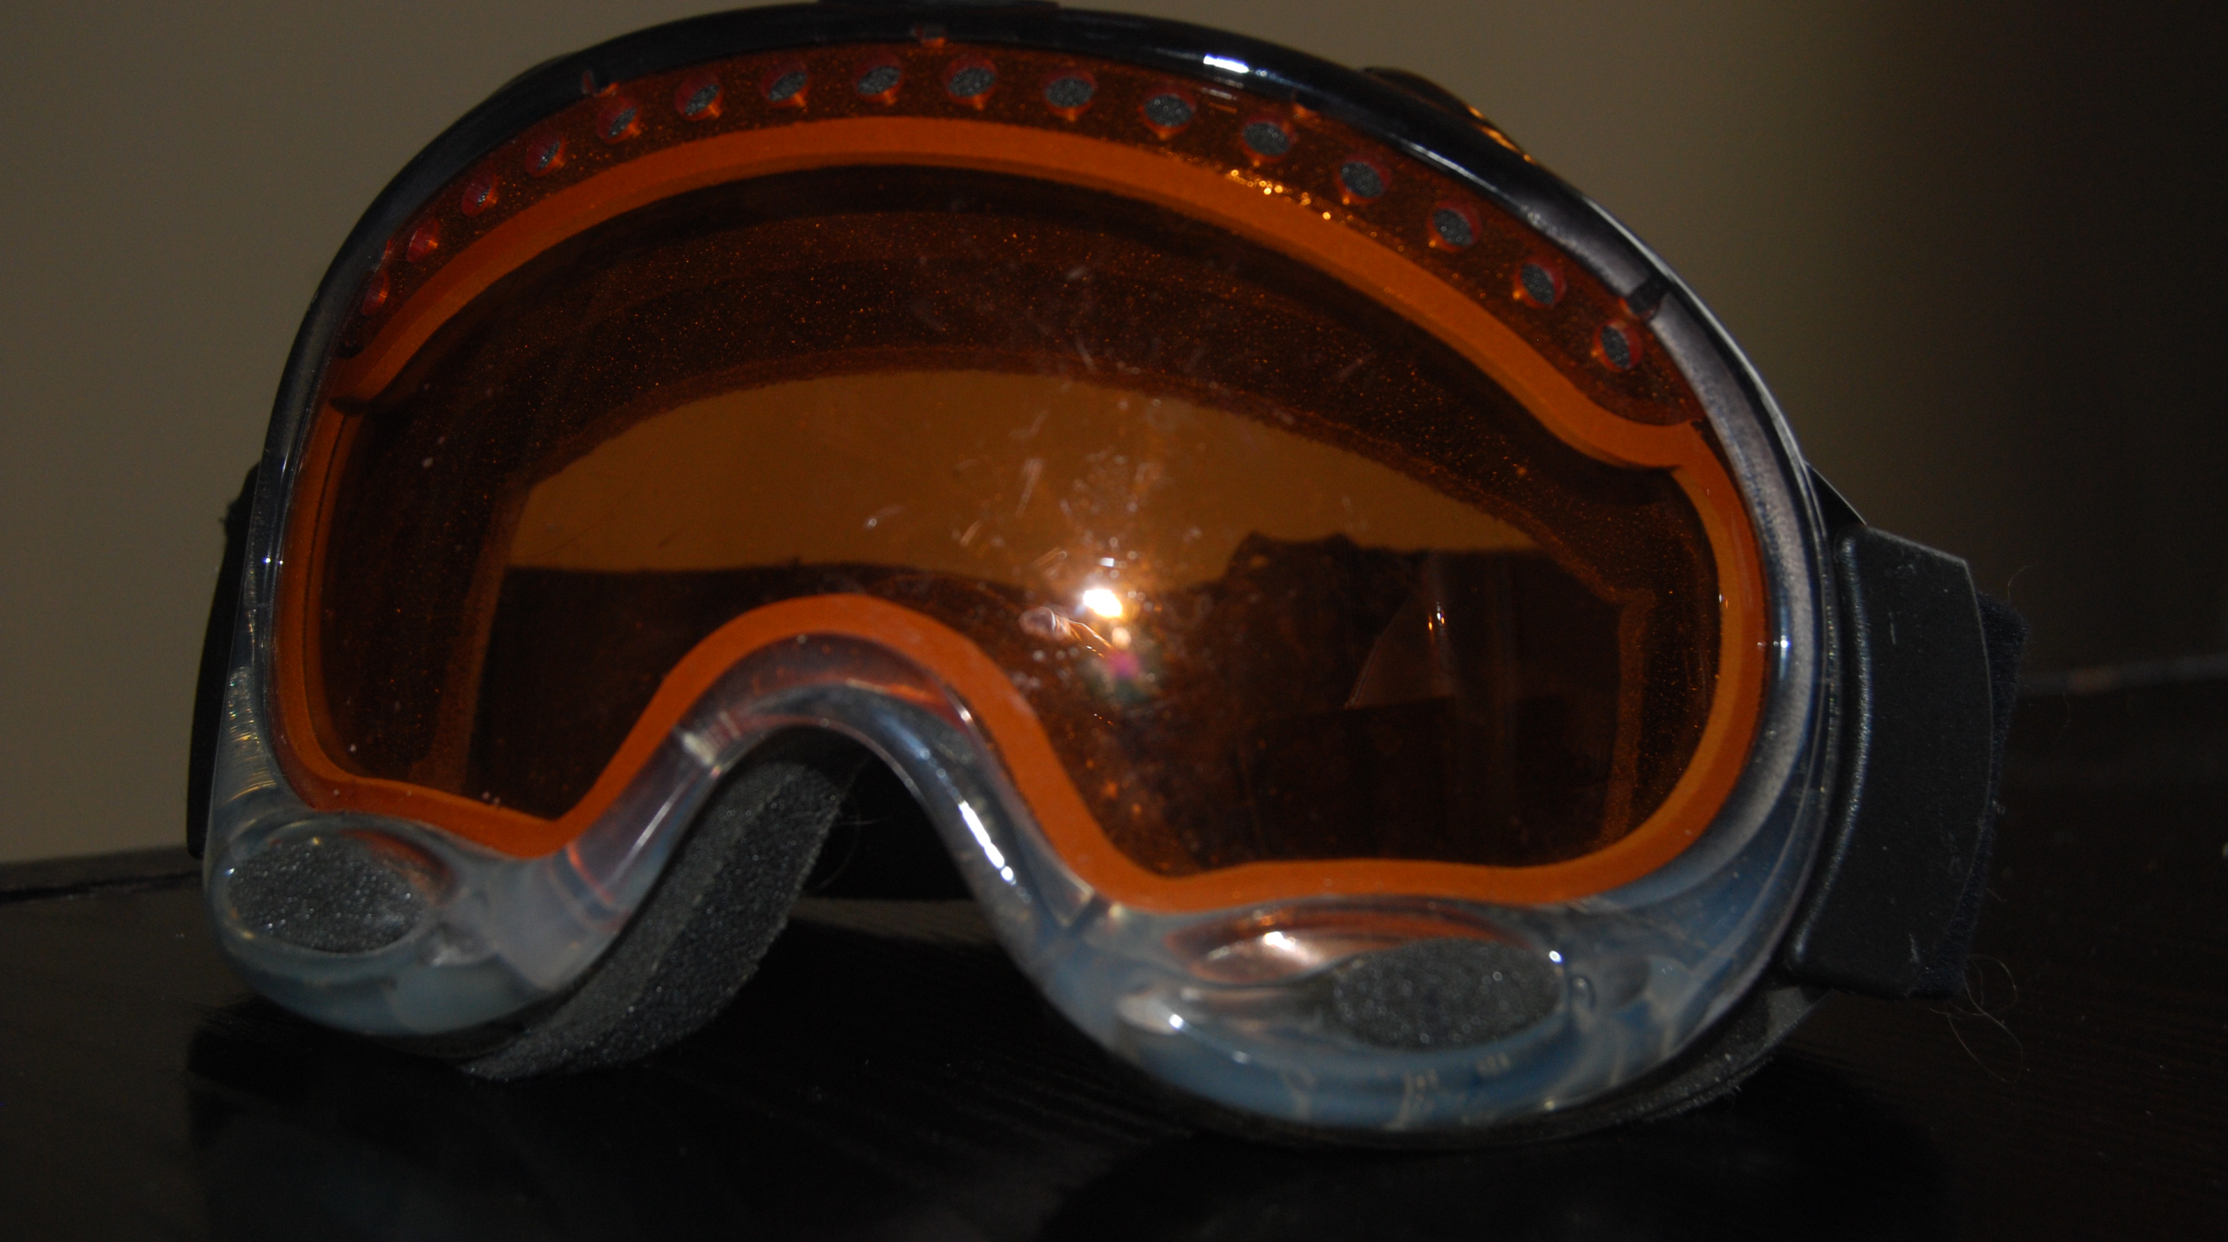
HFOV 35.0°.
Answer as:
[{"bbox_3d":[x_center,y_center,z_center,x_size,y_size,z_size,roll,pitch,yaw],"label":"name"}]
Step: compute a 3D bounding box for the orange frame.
[{"bbox_3d":[-0.019,-0.008,0.351,0.163,0.074,0.043,4,-12,17],"label":"orange frame"}]

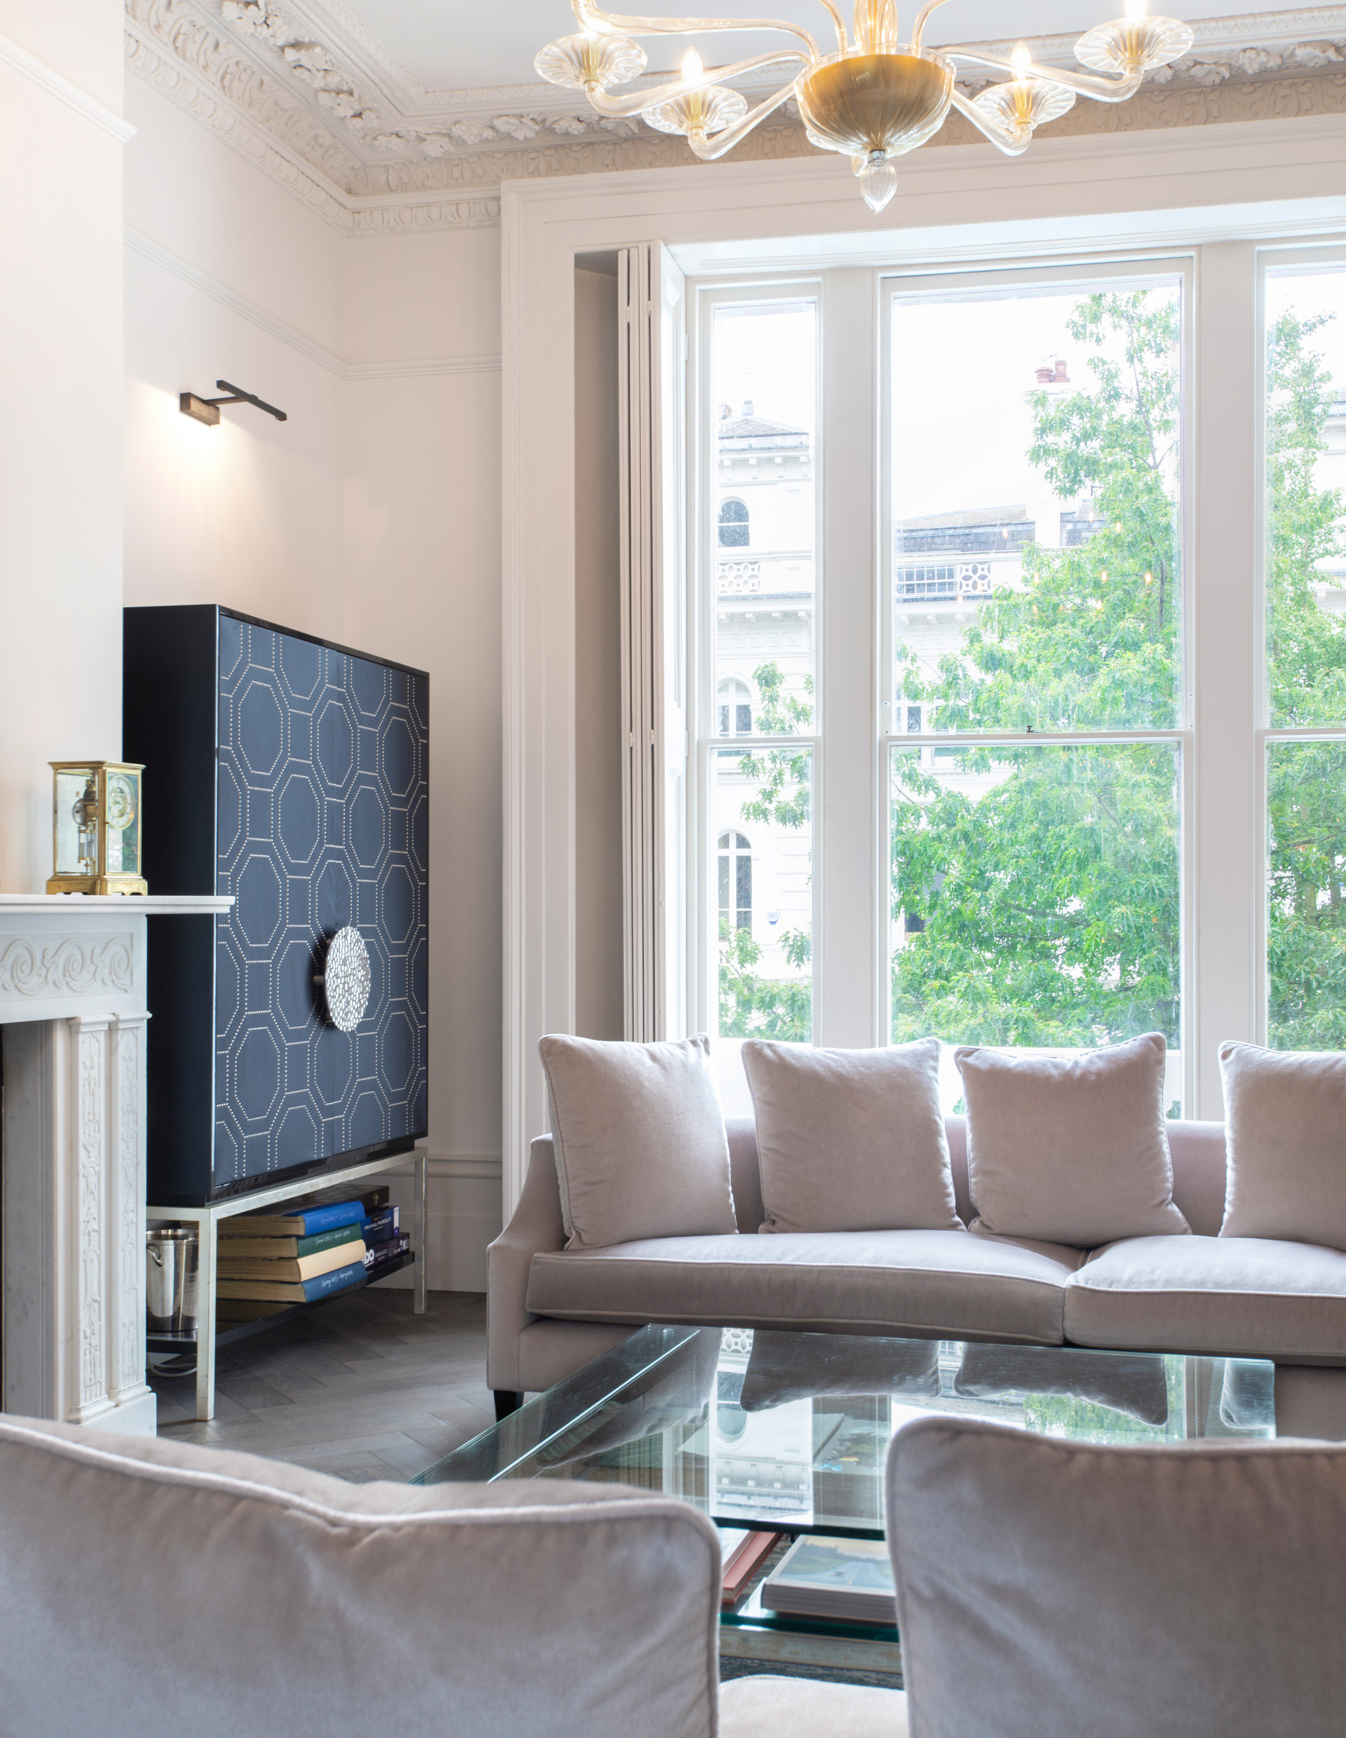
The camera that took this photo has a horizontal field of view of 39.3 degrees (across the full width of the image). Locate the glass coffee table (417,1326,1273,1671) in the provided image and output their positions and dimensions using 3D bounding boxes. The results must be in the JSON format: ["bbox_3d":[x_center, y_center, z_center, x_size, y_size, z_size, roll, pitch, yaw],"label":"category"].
[{"bbox_3d":[0.373,1.091,3.140,1.212,0.350,1.179,0,-1,16],"label":"glass coffee table"}]

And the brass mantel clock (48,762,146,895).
[{"bbox_3d":[-1.188,-0.079,3.894,0.131,0.270,0.156,0,-1,15],"label":"brass mantel clock"}]

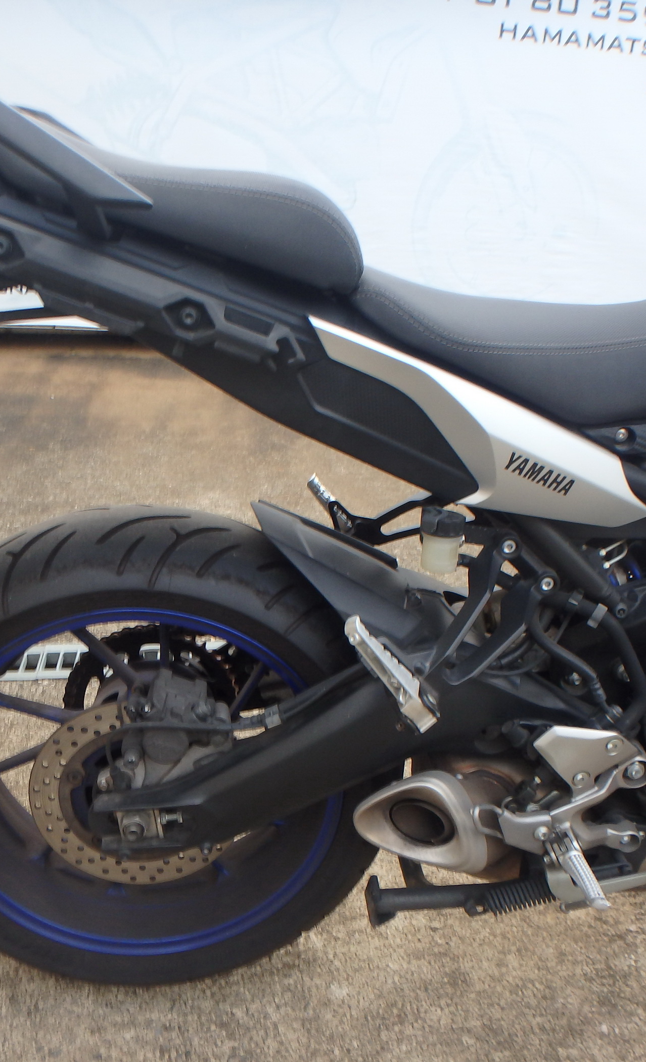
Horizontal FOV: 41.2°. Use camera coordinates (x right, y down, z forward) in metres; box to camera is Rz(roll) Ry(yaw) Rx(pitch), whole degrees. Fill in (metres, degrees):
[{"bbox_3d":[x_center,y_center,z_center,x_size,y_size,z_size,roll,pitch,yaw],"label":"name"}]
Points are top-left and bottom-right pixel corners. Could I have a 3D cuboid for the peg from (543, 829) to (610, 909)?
[{"bbox_3d":[0.257,0.336,0.867,0.036,0.034,0.110,2,18,-6],"label":"peg"}]

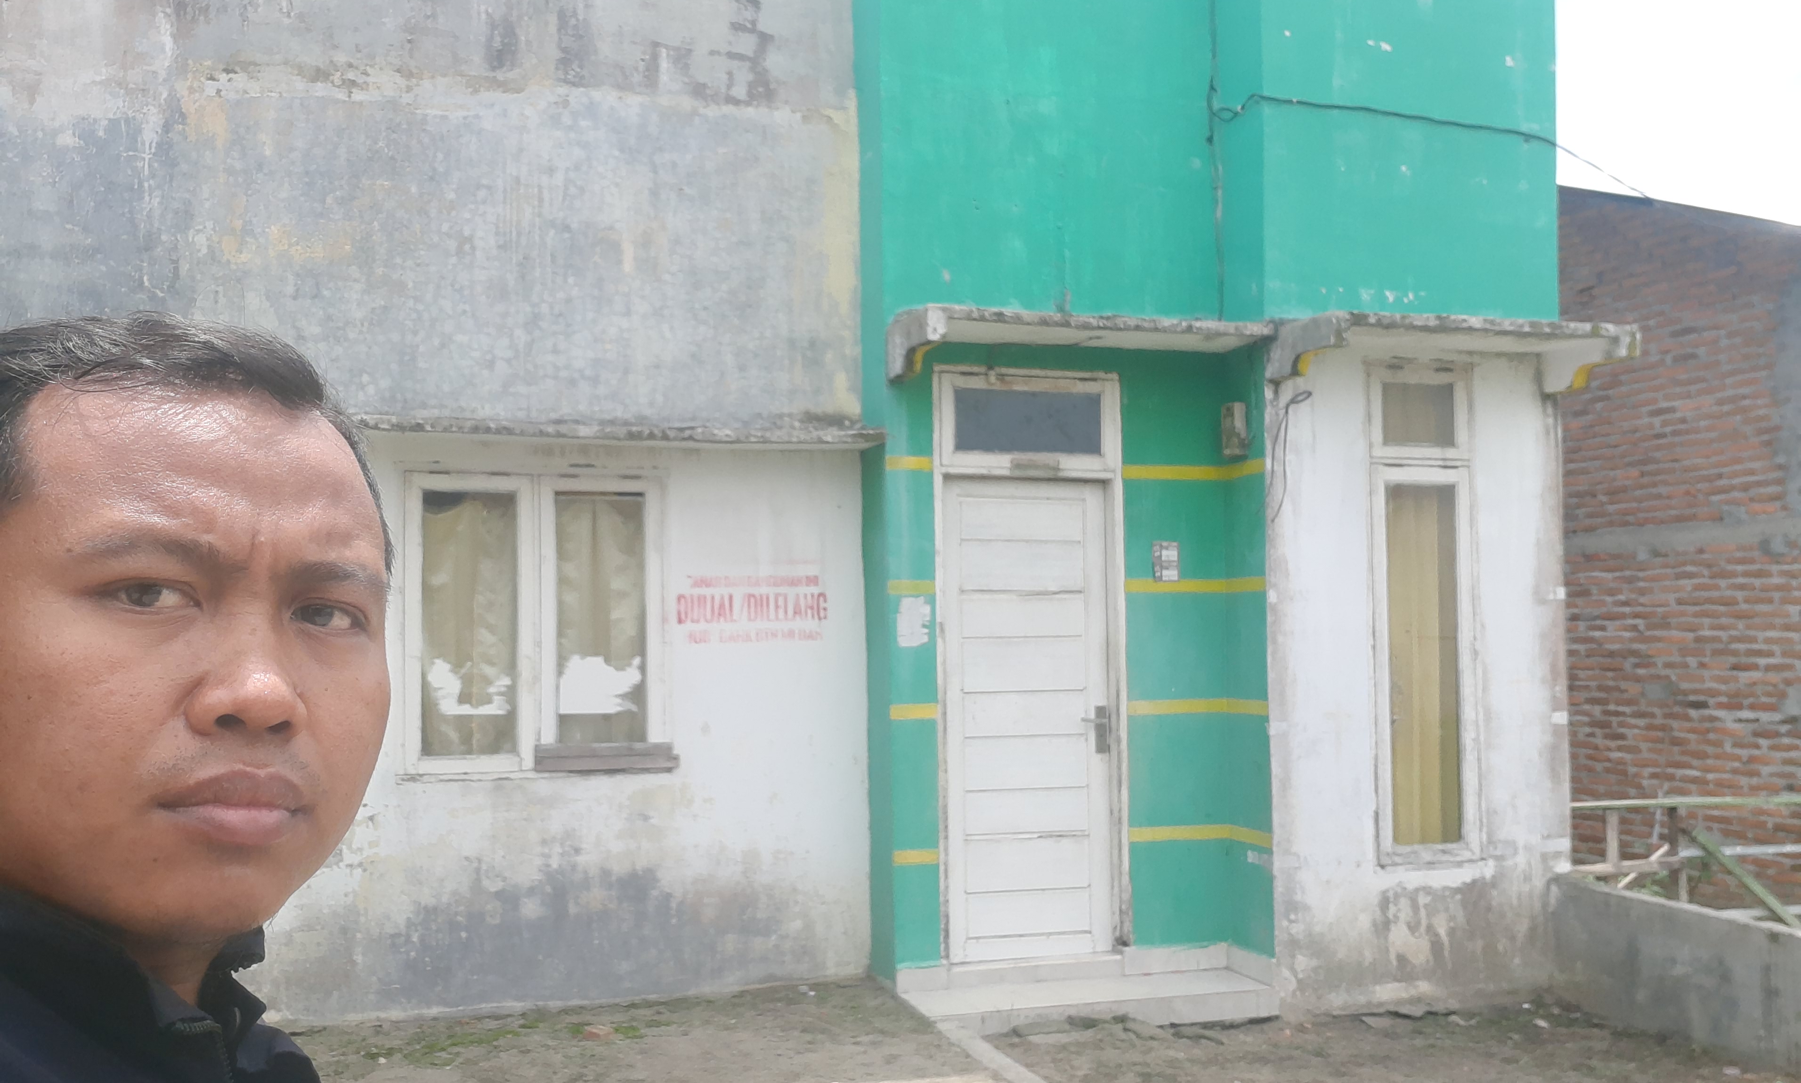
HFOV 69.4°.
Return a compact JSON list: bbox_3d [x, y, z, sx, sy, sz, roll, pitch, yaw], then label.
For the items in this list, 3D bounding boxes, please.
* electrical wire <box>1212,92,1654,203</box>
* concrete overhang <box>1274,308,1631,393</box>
[{"bbox_3d":[2.534,-1.768,6.021,2.129,0.350,0.387,0,-2,-15],"label":"electrical wire"},{"bbox_3d":[2.348,-0.793,5.528,1.510,0.212,0.493,0,-2,-15],"label":"concrete overhang"}]

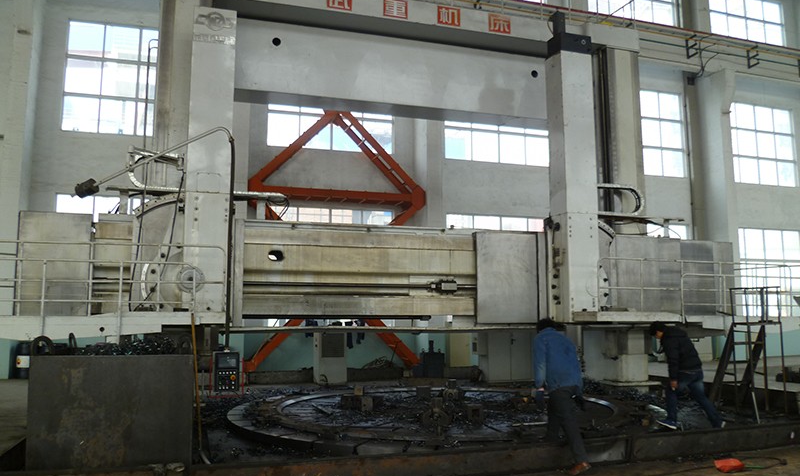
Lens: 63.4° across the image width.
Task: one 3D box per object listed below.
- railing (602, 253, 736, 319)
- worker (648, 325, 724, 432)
[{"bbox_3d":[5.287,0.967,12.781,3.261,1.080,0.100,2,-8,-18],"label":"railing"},{"bbox_3d":[4.029,1.941,9.100,0.930,1.470,0.500,-1,-7,5],"label":"worker"}]

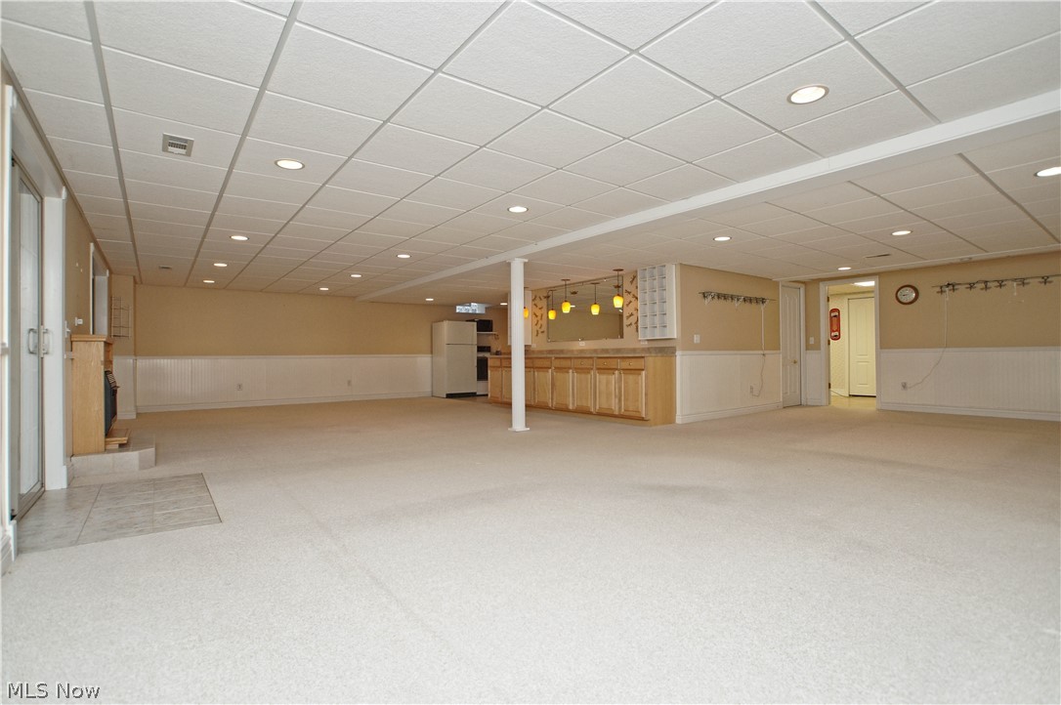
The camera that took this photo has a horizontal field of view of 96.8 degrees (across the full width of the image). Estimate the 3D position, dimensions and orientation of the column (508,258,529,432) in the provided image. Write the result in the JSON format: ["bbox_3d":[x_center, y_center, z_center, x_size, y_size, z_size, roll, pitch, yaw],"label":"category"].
[{"bbox_3d":[-0.151,-0.101,5.843,0.190,2.126,0.190,0,0,-37],"label":"column"}]

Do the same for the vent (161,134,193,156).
[{"bbox_3d":[-2.121,-1.239,2.835,0.150,0.025,0.290,0,0,-37],"label":"vent"}]

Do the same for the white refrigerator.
[{"bbox_3d":[-1.712,0.155,10.586,0.760,1.650,0.720,0,0,-37],"label":"white refrigerator"}]

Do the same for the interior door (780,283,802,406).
[{"bbox_3d":[4.548,-0.086,8.239,0.710,2.050,0.050,0,0,-37],"label":"interior door"}]

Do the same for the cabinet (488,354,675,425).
[{"bbox_3d":[0.565,0.502,7.679,0.610,0.920,3.800,0,0,-37],"label":"cabinet"}]

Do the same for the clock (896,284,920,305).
[{"bbox_3d":[5.897,-0.895,7.372,0.050,0.320,0.320,0,0,-37],"label":"clock"}]

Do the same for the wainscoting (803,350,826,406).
[{"bbox_3d":[5.041,0.457,8.403,0.030,0.970,0.250,0,0,-37],"label":"wainscoting"}]

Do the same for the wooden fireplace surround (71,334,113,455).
[{"bbox_3d":[-3.732,0.337,4.045,0.210,0.950,0.840,0,0,-37],"label":"wooden fireplace surround"}]

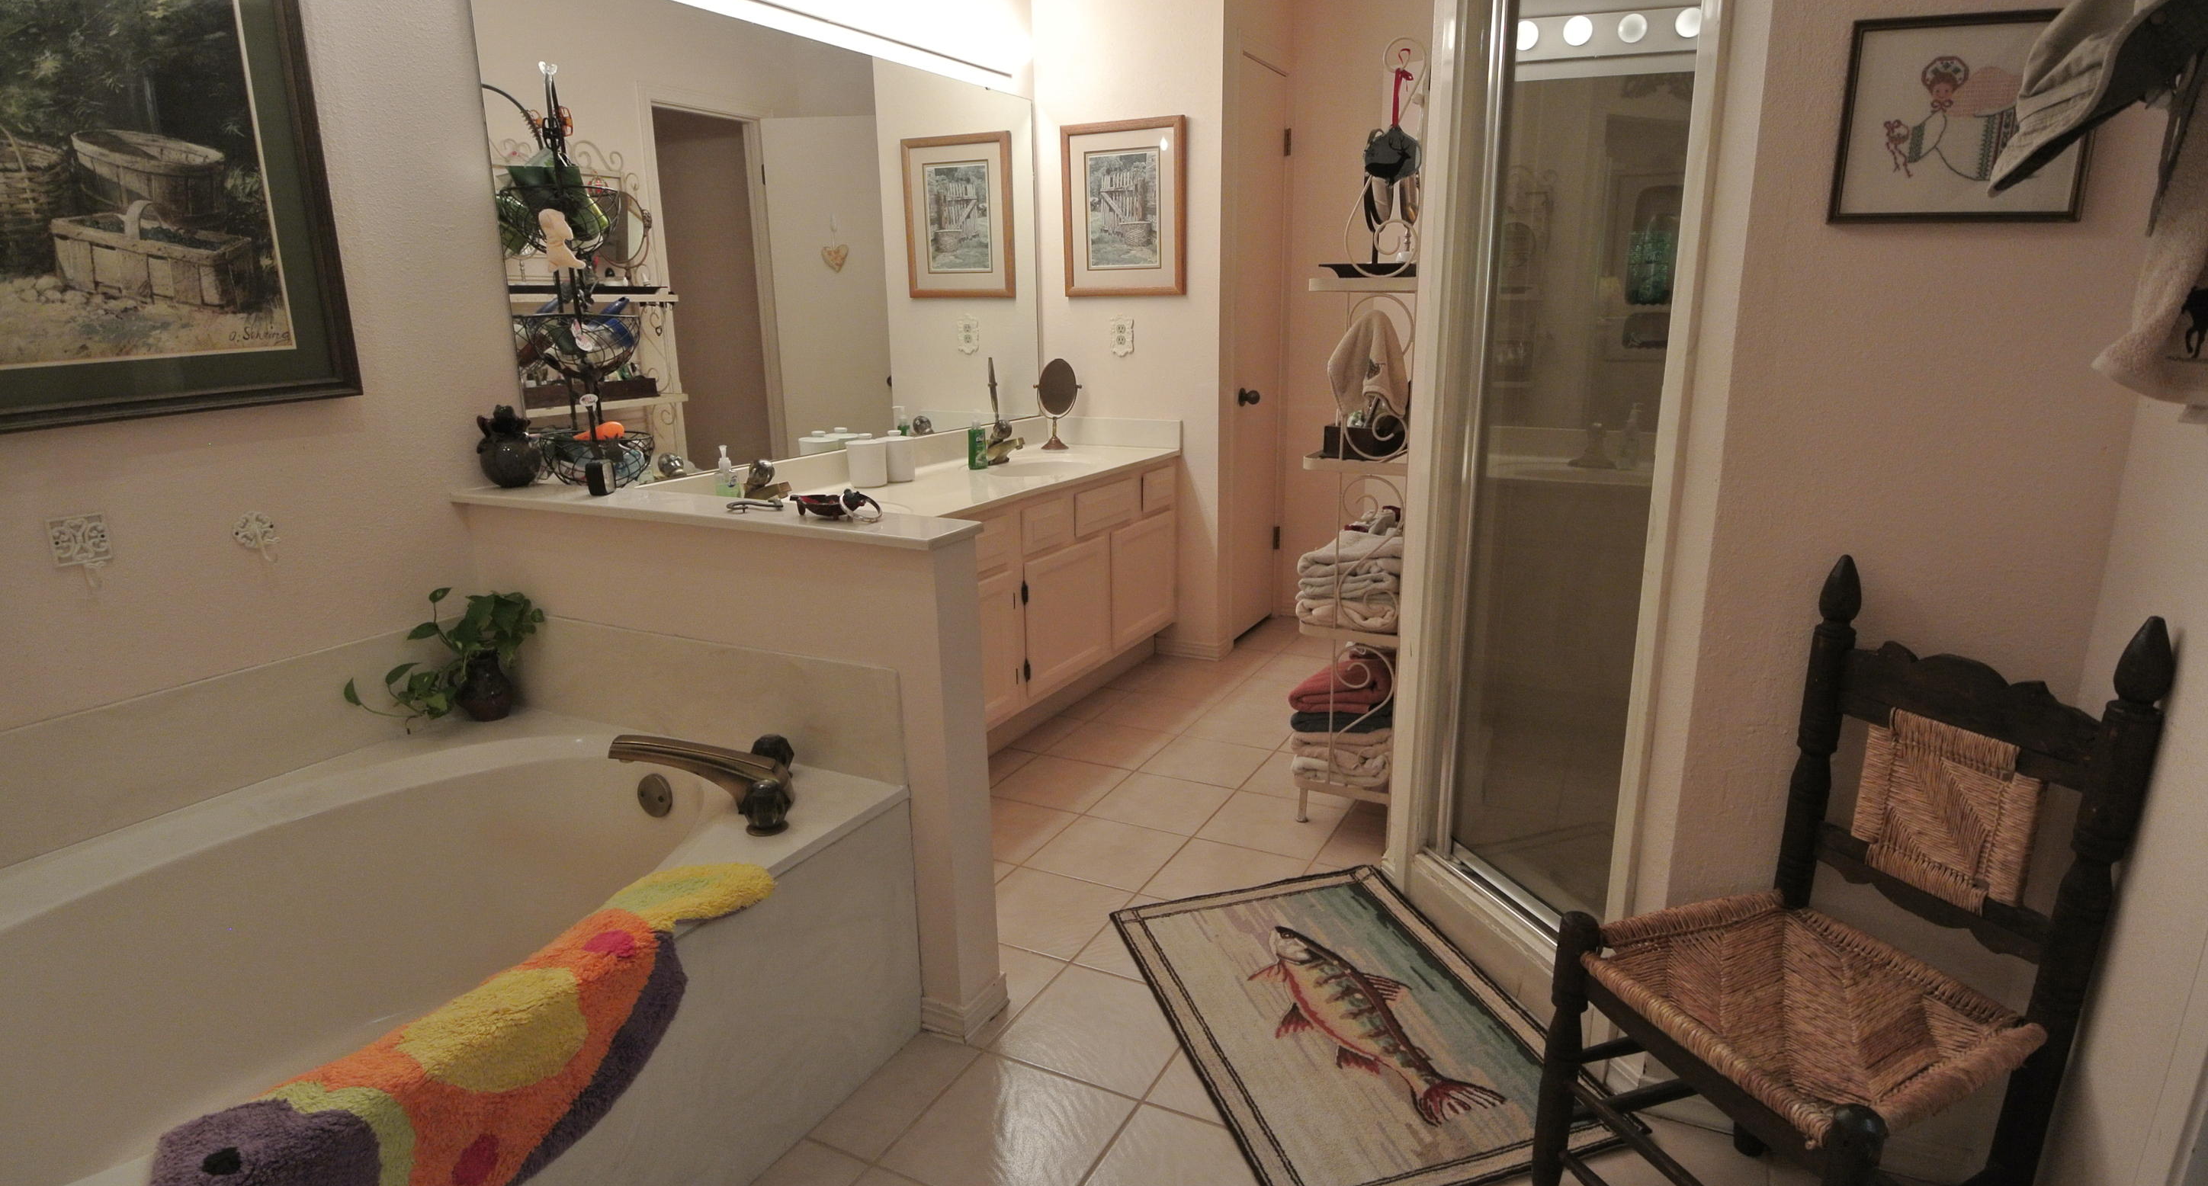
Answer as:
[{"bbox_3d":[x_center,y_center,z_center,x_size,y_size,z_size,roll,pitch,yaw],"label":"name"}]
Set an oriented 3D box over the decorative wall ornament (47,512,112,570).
[{"bbox_3d":[-1.578,-0.080,1.709,0.014,0.073,0.072,6,16,27],"label":"decorative wall ornament"}]

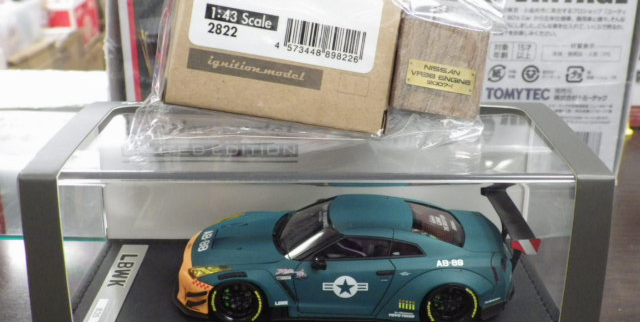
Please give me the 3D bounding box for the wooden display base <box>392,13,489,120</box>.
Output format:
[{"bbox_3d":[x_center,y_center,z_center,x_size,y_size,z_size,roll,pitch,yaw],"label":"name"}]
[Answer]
[{"bbox_3d":[0.037,-0.030,0.249,0.030,0.028,0.014,8,2,-12],"label":"wooden display base"}]

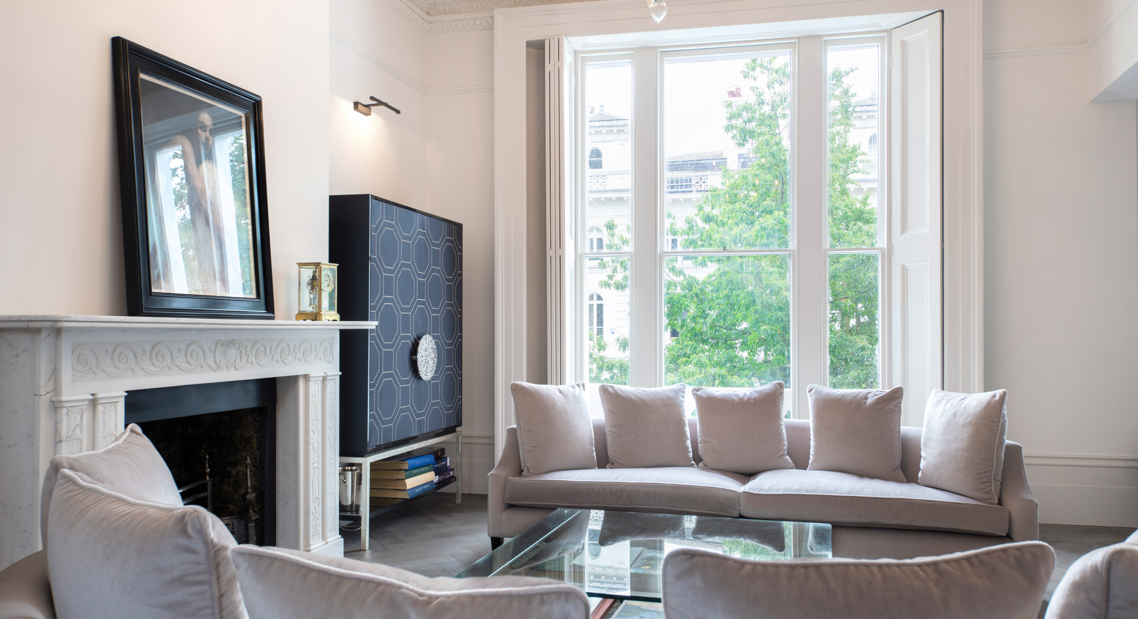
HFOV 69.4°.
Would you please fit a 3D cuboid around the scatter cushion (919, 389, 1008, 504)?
[{"bbox_3d":[1.897,0.638,3.970,0.165,0.480,0.470,12,-6,-24],"label":"scatter cushion"}]

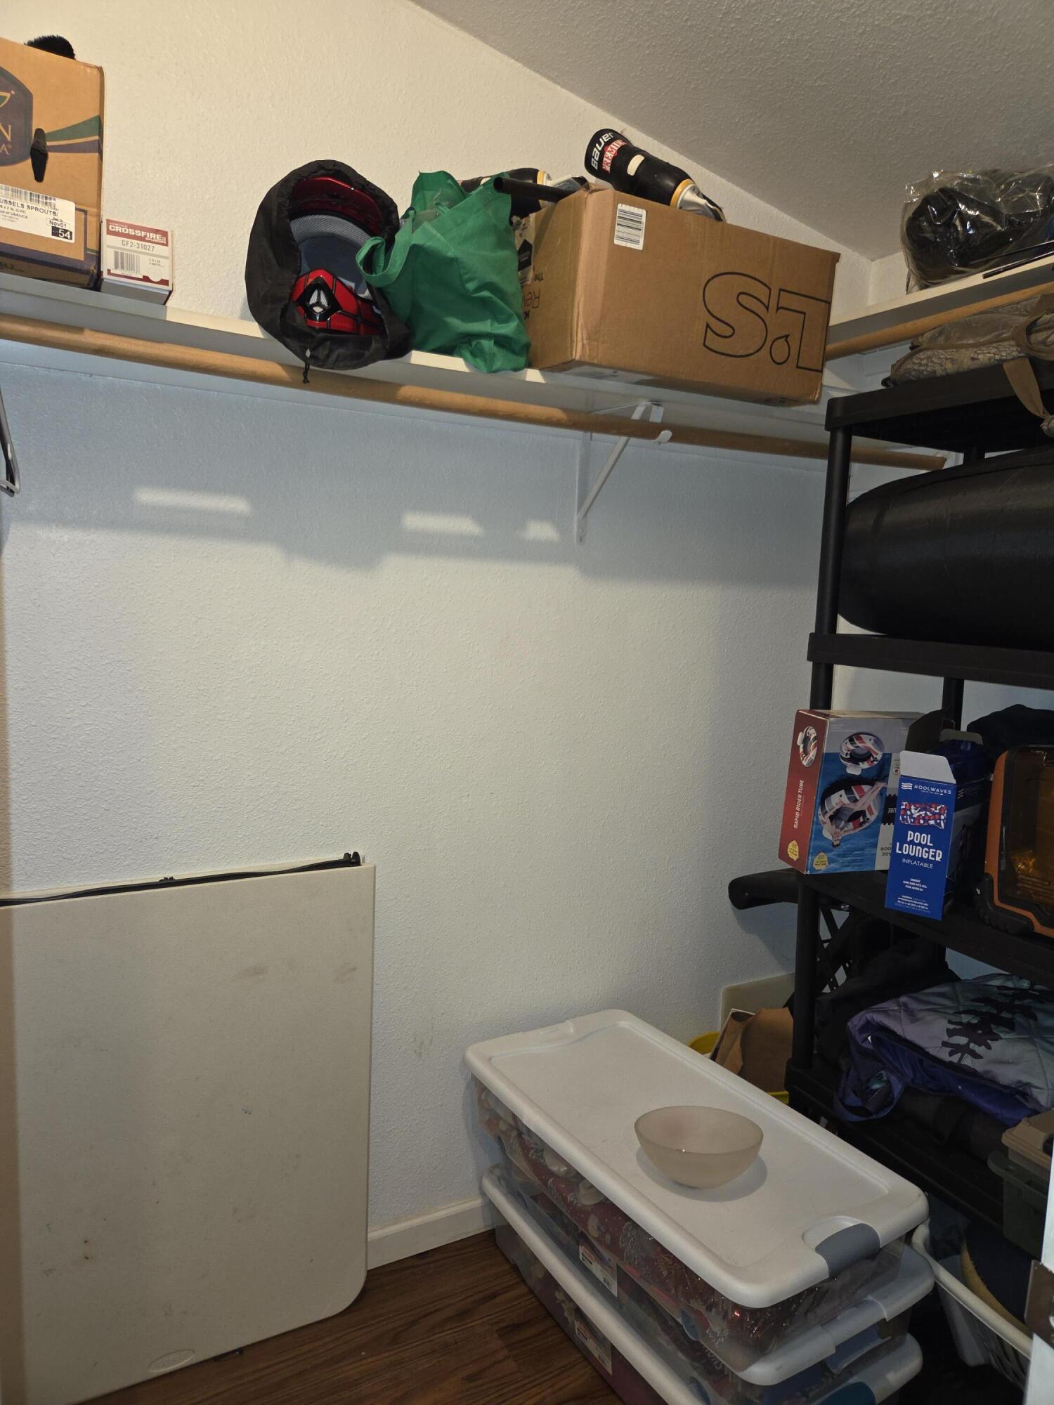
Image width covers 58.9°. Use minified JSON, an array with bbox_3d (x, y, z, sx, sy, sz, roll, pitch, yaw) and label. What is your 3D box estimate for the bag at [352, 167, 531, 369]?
[{"bbox_3d":[-0.161,-0.749,1.605,0.300,0.345,0.260,-1,7,-22],"label":"bag"}]

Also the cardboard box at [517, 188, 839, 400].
[{"bbox_3d":[0.253,-0.750,1.869,0.588,0.292,0.370,-2,7,-30],"label":"cardboard box"}]

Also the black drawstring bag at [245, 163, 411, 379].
[{"bbox_3d":[-0.323,-0.692,1.527,0.265,0.345,0.300,1,6,-12],"label":"black drawstring bag"}]

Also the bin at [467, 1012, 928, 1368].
[{"bbox_3d":[0.275,0.876,1.817,0.461,0.163,0.854,-2,7,-33],"label":"bin"}]

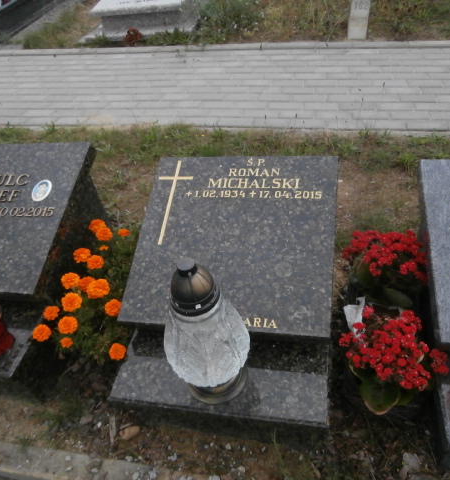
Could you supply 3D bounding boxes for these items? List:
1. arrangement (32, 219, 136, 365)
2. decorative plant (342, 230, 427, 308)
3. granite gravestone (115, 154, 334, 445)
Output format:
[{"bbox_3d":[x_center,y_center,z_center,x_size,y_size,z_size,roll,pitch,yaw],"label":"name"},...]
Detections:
[{"bbox_3d":[-0.385,0.171,1.555,0.300,0.190,0.580,2,39,13],"label":"arrangement"},{"bbox_3d":[0.474,0.106,1.372,0.230,0.220,0.230,2,39,13],"label":"decorative plant"},{"bbox_3d":[0.024,0.117,1.365,0.606,0.454,0.735,2,39,13],"label":"granite gravestone"}]

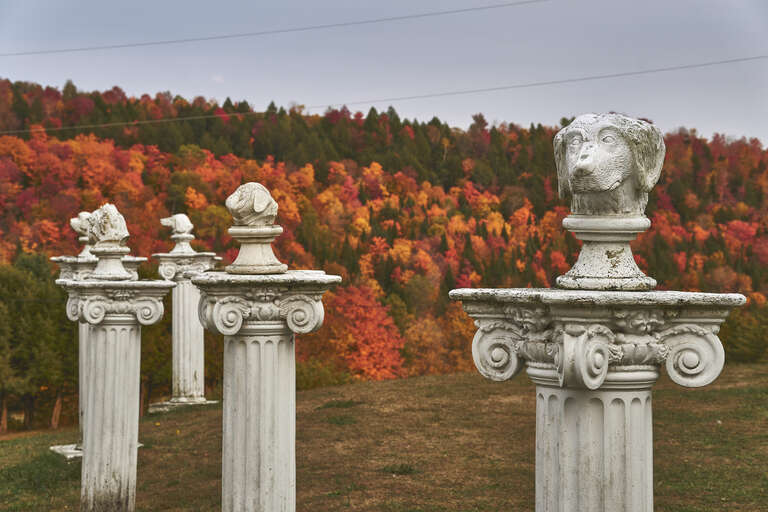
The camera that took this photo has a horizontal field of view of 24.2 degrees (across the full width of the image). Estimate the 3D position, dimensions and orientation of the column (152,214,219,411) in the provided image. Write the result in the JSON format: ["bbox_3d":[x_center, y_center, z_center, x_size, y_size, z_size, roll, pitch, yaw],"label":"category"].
[{"bbox_3d":[-1.900,0.526,17.300,0.640,1.855,0.640,0,1,-11],"label":"column"}]

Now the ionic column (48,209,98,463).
[{"bbox_3d":[-2.240,0.610,14.070,0.640,1.910,0.640,0,1,-37],"label":"ionic column"}]

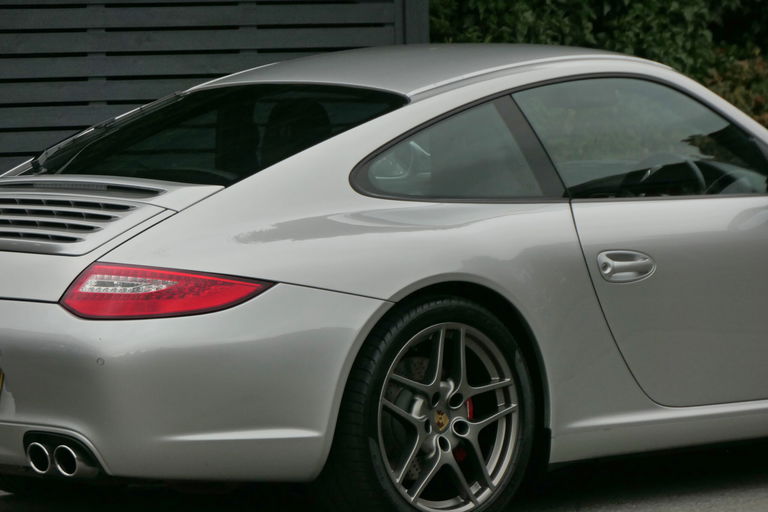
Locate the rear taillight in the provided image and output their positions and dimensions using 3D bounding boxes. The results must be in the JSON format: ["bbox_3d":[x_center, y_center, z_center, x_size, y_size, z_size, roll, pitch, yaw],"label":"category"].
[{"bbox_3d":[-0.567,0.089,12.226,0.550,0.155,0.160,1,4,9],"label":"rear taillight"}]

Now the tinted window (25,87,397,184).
[{"bbox_3d":[-0.488,-0.345,13.169,0.740,0.090,0.950,-27,20,-38],"label":"tinted window"}]

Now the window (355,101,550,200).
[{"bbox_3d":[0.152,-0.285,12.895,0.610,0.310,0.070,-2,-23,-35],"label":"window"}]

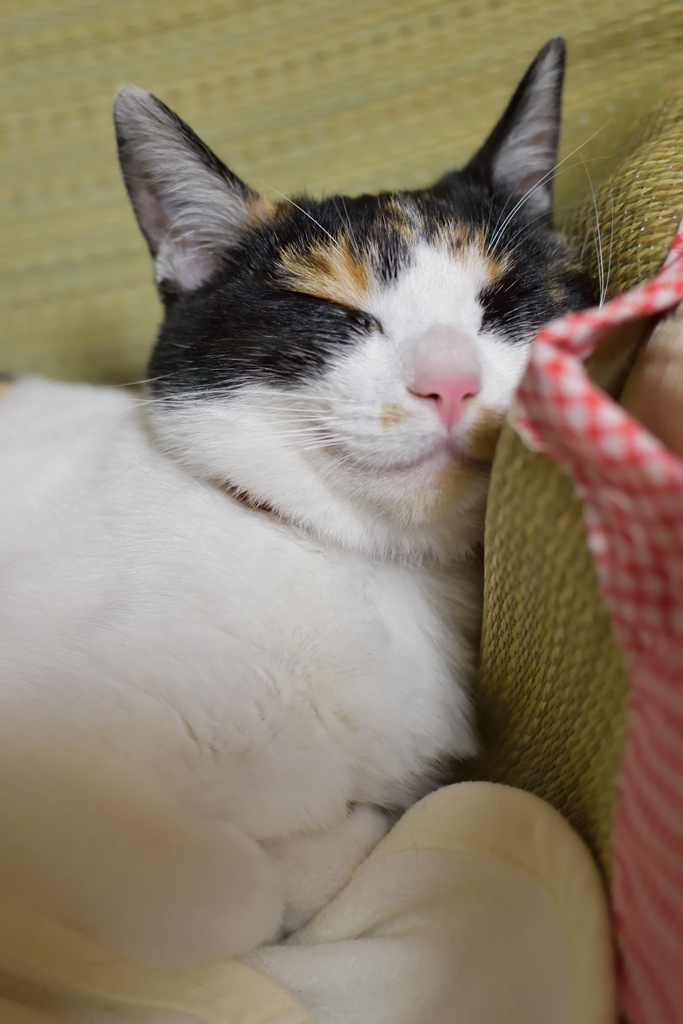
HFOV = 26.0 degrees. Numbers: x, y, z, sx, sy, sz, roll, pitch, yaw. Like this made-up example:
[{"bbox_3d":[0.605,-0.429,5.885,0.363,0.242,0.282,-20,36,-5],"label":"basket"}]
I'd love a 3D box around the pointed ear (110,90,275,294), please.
[{"bbox_3d":[-0.043,-0.089,0.400,0.040,0.053,0.025,-30,-6,13],"label":"pointed ear"}]

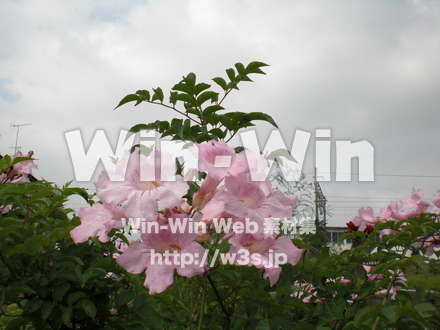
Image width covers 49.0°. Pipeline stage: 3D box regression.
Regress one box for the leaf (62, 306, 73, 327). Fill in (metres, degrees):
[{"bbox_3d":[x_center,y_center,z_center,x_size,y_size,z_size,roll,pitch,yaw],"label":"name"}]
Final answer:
[{"bbox_3d":[-0.227,0.226,0.720,0.014,0.029,0.008,-1,-22,19],"label":"leaf"}]

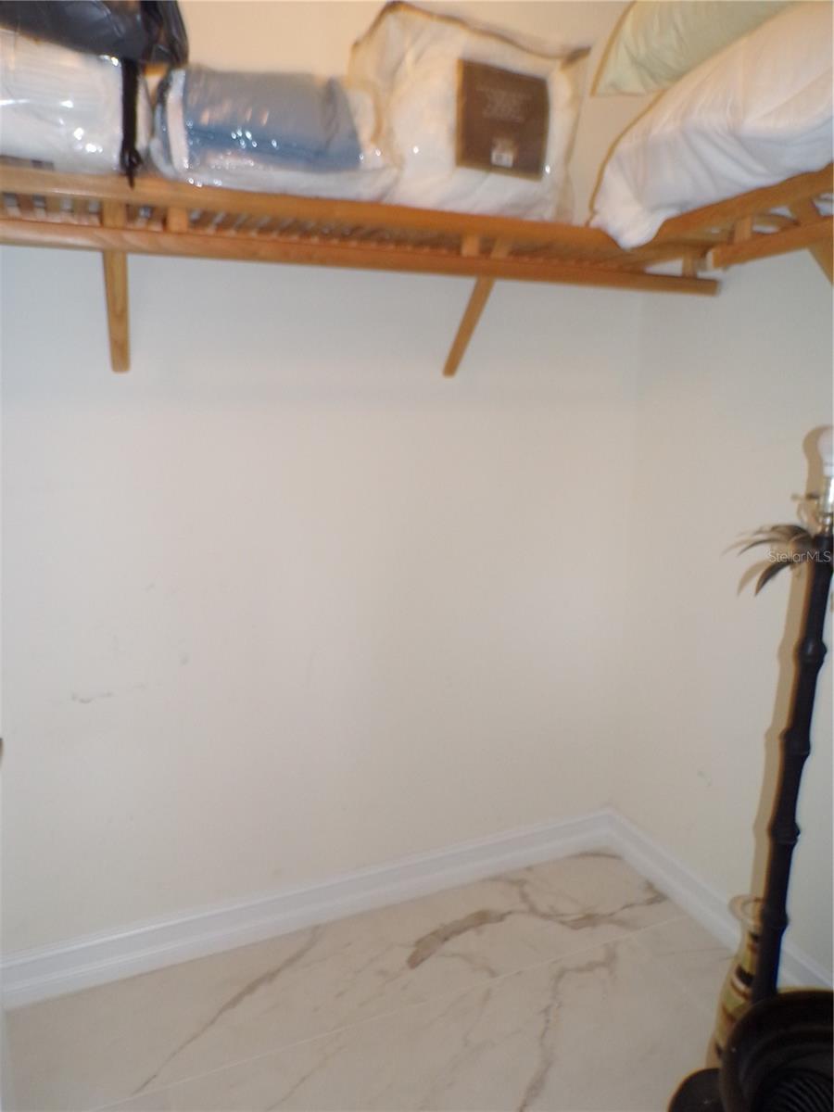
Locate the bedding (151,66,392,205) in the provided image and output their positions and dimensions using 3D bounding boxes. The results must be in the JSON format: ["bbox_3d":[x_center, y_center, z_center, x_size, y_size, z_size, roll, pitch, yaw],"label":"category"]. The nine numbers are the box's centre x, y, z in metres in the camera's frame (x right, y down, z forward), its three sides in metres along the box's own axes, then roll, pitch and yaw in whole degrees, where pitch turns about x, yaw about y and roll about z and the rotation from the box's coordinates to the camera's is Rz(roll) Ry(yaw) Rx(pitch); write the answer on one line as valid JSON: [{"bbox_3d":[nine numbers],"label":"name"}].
[{"bbox_3d":[-0.284,-0.748,1.442,0.405,0.197,0.280,-5,13,-23],"label":"bedding"}]

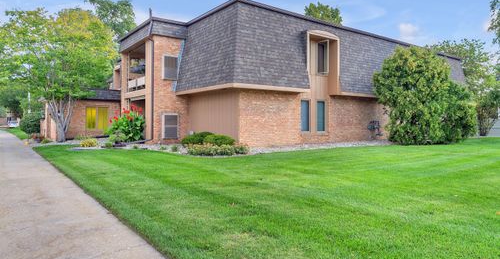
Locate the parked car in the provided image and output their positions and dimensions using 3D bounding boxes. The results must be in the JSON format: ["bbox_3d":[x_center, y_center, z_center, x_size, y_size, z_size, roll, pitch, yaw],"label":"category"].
[{"bbox_3d":[-47.012,-1.158,63.203,1.850,1.520,4.500,-1,2,-37],"label":"parked car"}]

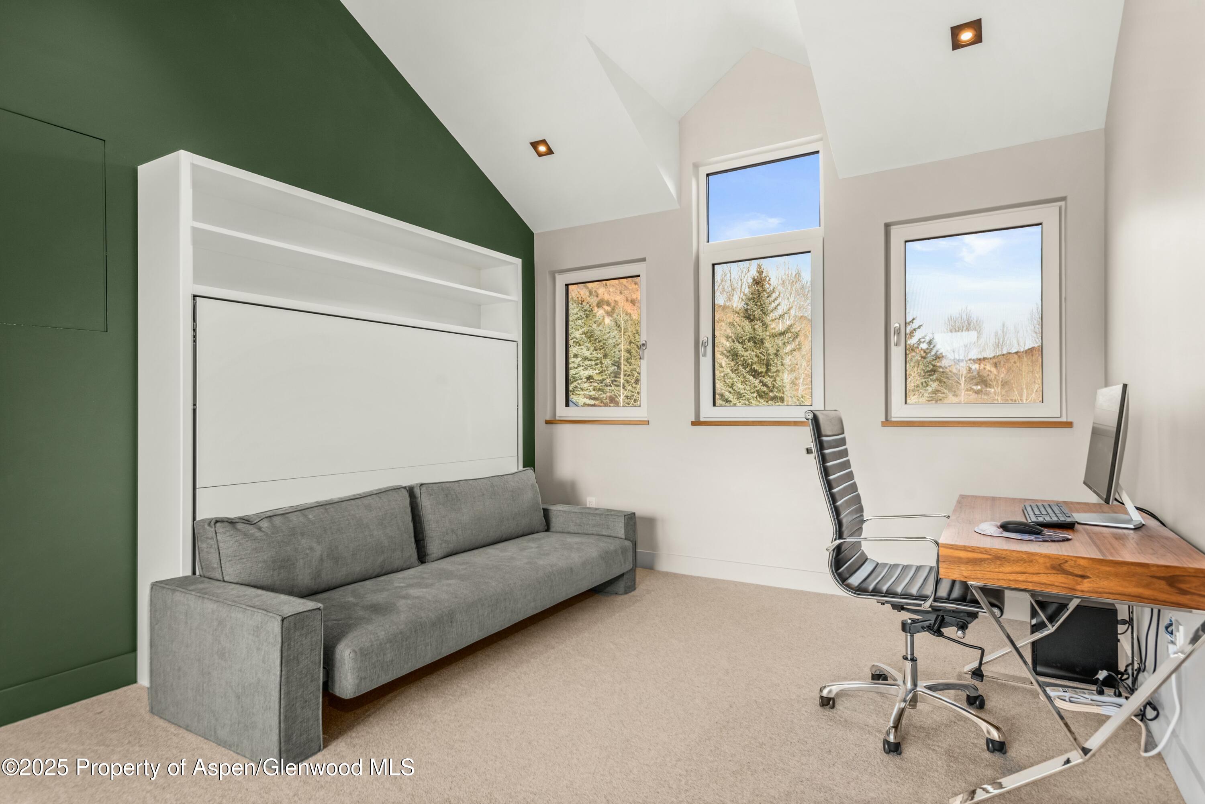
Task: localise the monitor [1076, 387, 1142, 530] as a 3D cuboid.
[{"bbox_3d":[1.763,0.182,2.236,0.192,0.463,0.588,-1,-1,31],"label":"monitor"}]

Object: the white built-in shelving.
[{"bbox_3d":[-1.229,0.100,3.439,0.345,2.133,2.103,-1,-1,31],"label":"white built-in shelving"}]

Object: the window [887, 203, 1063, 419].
[{"bbox_3d":[2.052,-0.472,3.529,0.840,1.147,0.090,-1,-1,31],"label":"window"}]

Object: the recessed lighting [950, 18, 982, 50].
[{"bbox_3d":[1.662,-1.680,2.901,0.119,0.025,0.119,-1,-27,31],"label":"recessed lighting"}]

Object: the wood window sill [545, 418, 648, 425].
[{"bbox_3d":[-0.032,0.157,4.708,0.889,0.030,0.136,-1,-1,31],"label":"wood window sill"}]

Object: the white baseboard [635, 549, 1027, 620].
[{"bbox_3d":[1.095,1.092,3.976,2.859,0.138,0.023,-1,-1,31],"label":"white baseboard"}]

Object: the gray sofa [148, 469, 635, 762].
[{"bbox_3d":[-0.732,0.792,3.157,0.819,0.740,2.333,-1,-1,31],"label":"gray sofa"}]

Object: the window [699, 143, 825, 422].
[{"bbox_3d":[1.028,-0.748,4.145,0.839,1.720,0.090,-1,-1,31],"label":"window"}]

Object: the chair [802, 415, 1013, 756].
[{"bbox_3d":[1.110,0.587,2.321,0.593,1.119,0.644,-1,-1,31],"label":"chair"}]

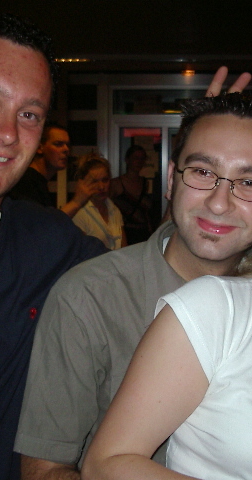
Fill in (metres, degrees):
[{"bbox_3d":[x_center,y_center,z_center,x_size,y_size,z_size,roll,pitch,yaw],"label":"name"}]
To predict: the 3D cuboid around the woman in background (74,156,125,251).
[{"bbox_3d":[-0.183,0.357,3.809,0.480,1.630,0.340,-3,7,-27],"label":"woman in background"}]

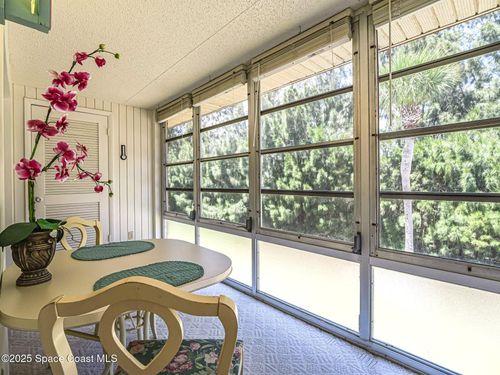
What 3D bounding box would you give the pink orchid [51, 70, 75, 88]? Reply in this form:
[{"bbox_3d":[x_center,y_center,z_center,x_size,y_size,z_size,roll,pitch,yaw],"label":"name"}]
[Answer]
[{"bbox_3d":[-0.806,-0.464,0.994,0.062,0.076,0.080,0,1,30],"label":"pink orchid"}]

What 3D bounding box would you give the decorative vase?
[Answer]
[{"bbox_3d":[-0.866,0.279,0.929,0.150,0.205,0.140,-1,1,-43],"label":"decorative vase"}]

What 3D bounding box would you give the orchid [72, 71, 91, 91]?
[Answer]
[{"bbox_3d":[-0.754,-0.479,1.034,0.060,0.083,0.073,0,1,-6],"label":"orchid"}]

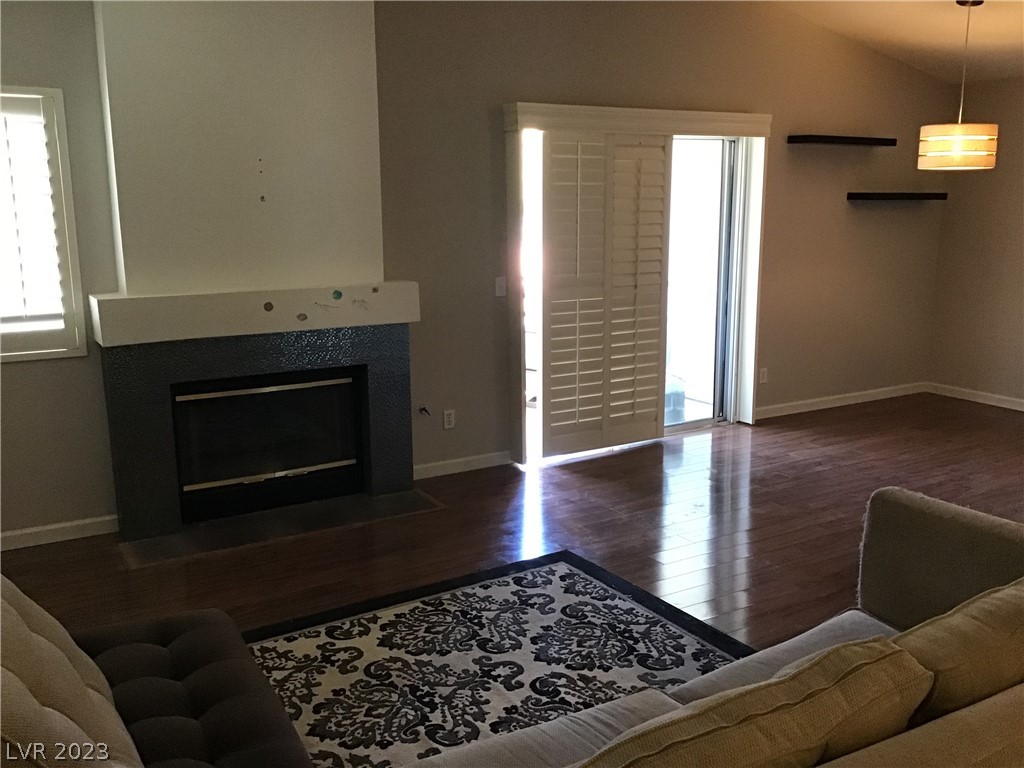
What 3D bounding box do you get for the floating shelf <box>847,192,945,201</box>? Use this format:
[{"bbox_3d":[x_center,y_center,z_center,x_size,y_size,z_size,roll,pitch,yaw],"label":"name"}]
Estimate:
[{"bbox_3d":[2.960,-1.432,7.017,0.907,0.050,0.203,-7,13,-30],"label":"floating shelf"}]

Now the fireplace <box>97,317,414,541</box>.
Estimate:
[{"bbox_3d":[-1.258,0.194,4.783,1.526,0.963,0.168,-7,13,-30],"label":"fireplace"}]

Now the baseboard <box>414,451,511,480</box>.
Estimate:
[{"bbox_3d":[-0.321,0.493,5.503,0.744,0.084,0.014,-7,13,-30],"label":"baseboard"}]

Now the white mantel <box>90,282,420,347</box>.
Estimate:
[{"bbox_3d":[-1.240,-0.376,4.635,1.585,0.213,0.250,-7,13,-30],"label":"white mantel"}]

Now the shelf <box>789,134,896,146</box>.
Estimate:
[{"bbox_3d":[2.393,-1.748,6.611,0.915,0.049,0.203,-7,13,-30],"label":"shelf"}]

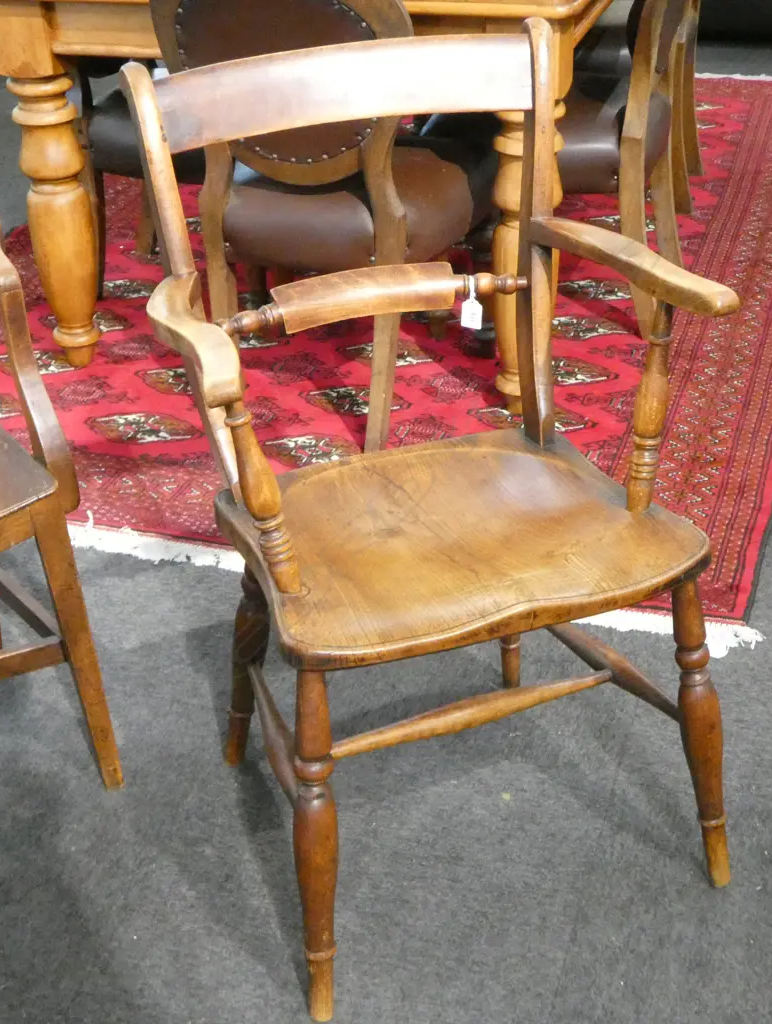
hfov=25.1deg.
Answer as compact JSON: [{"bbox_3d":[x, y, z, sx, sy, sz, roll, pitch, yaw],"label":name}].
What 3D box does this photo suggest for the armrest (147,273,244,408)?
[{"bbox_3d":[-0.182,-0.167,1.665,0.080,0.044,0.255,-9,35,-12],"label":"armrest"}]

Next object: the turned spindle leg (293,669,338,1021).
[{"bbox_3d":[-0.070,0.347,1.759,0.046,0.412,0.046,0,22,0],"label":"turned spindle leg"}]

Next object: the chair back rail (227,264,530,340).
[{"bbox_3d":[-0.015,-0.229,1.893,0.375,0.052,0.045,-13,16,-21],"label":"chair back rail"}]

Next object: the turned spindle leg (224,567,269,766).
[{"bbox_3d":[-0.160,0.158,2.045,0.046,0.404,0.046,-8,41,-23],"label":"turned spindle leg"}]

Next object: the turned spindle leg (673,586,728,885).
[{"bbox_3d":[0.348,0.248,1.903,0.046,0.408,0.046,-19,26,-16],"label":"turned spindle leg"}]

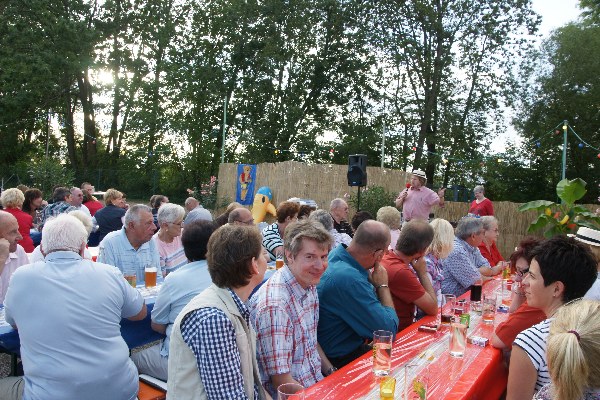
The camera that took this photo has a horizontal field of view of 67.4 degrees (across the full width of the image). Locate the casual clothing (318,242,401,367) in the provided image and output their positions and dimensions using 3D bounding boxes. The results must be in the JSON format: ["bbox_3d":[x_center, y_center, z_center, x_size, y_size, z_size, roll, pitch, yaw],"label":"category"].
[{"bbox_3d":[0.270,0.505,2.188,0.380,0.550,0.450,3,2,-3],"label":"casual clothing"}]

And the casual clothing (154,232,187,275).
[{"bbox_3d":[-0.941,0.487,3.337,0.400,0.480,0.280,2,2,-37],"label":"casual clothing"}]

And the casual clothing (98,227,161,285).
[{"bbox_3d":[-1.147,0.431,3.037,0.430,0.480,0.290,2,2,-30],"label":"casual clothing"}]

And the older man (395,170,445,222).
[{"bbox_3d":[1.848,0.418,6.974,0.720,1.750,0.420,3,2,14],"label":"older man"}]

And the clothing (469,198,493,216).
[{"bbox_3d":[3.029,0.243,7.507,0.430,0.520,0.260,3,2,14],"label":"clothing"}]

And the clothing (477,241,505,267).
[{"bbox_3d":[1.652,0.594,3.956,0.310,0.460,0.410,4,2,30],"label":"clothing"}]

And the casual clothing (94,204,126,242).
[{"bbox_3d":[-2.359,0.327,5.607,0.410,0.530,0.310,4,2,30],"label":"casual clothing"}]

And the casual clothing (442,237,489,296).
[{"bbox_3d":[1.227,0.549,3.357,0.380,0.510,0.440,3,2,6],"label":"casual clothing"}]

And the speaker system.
[{"bbox_3d":[1.087,-0.571,8.708,0.360,0.600,0.340,3,2,17],"label":"speaker system"}]

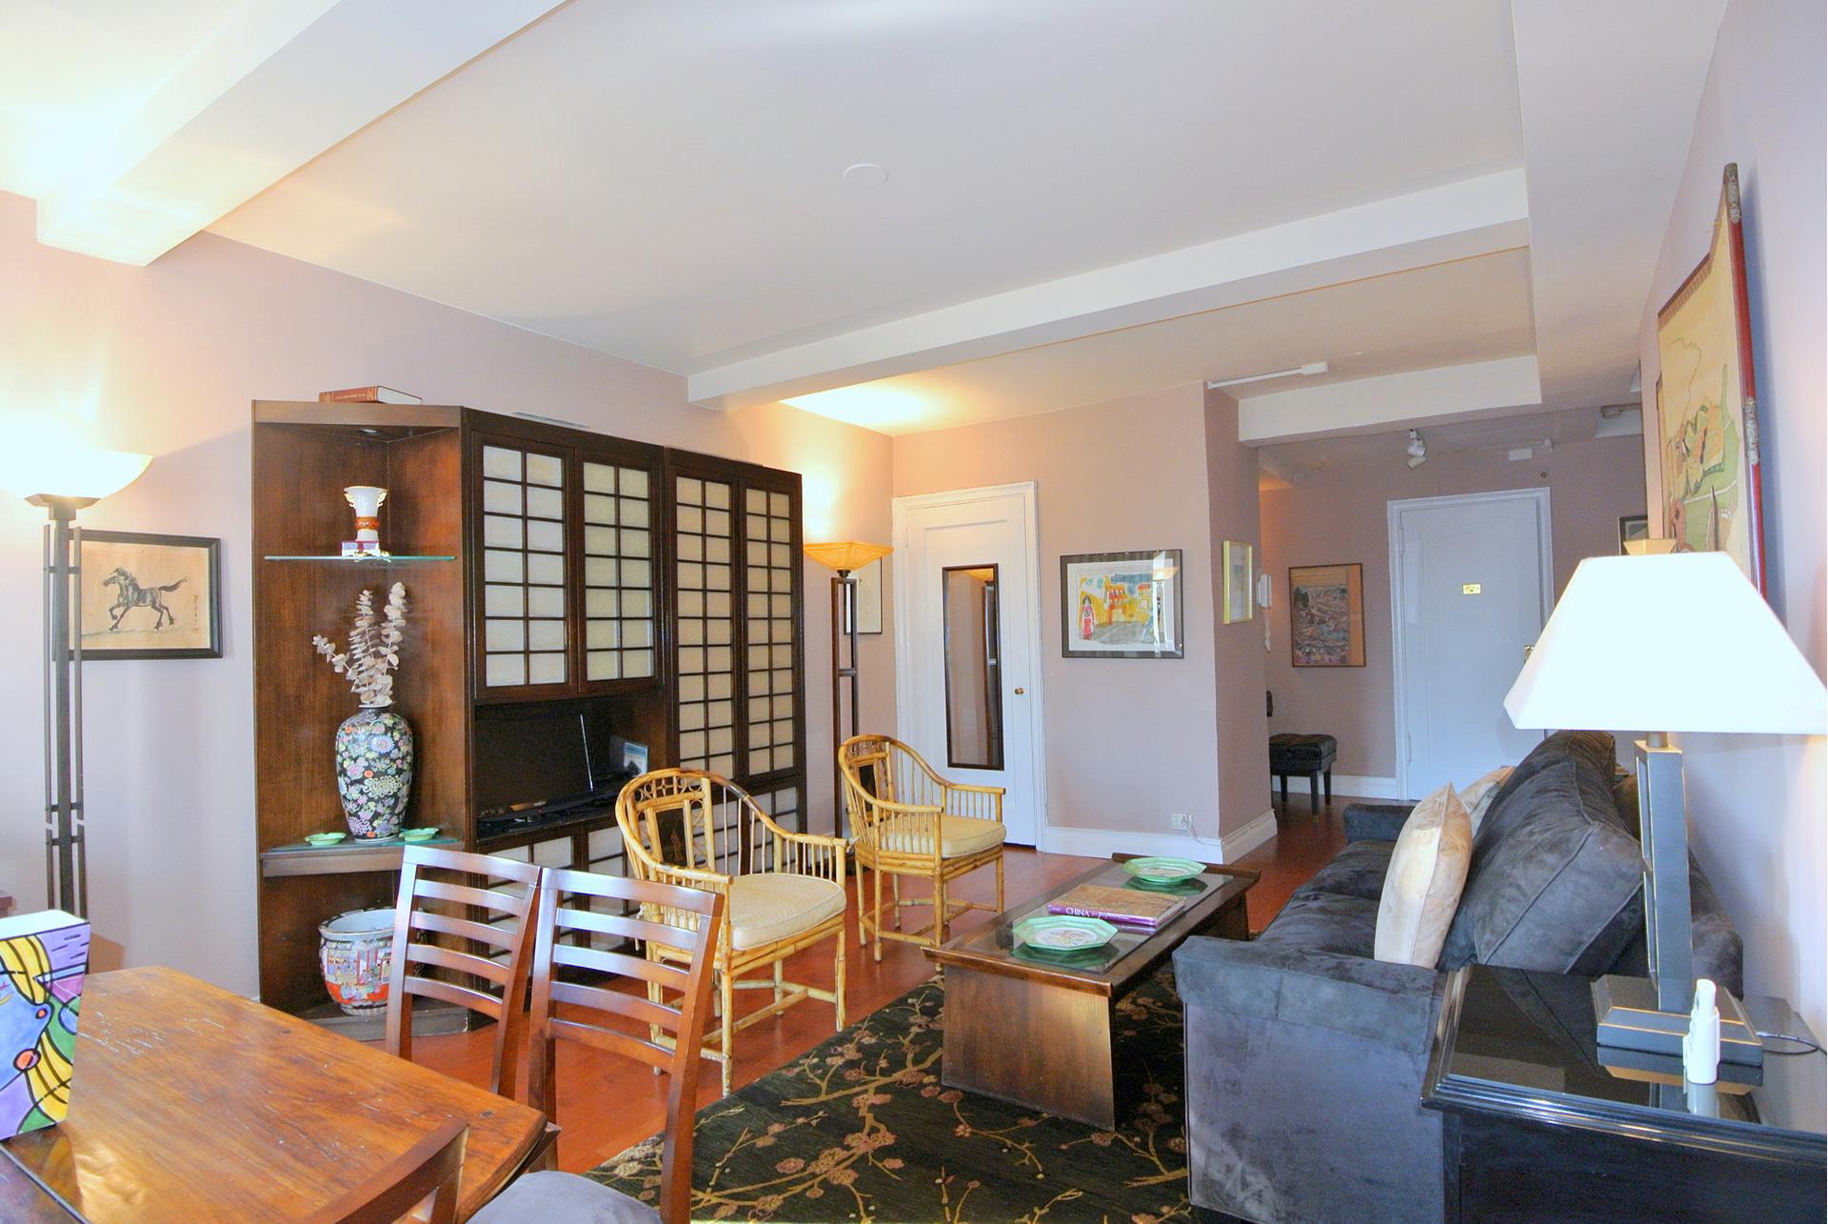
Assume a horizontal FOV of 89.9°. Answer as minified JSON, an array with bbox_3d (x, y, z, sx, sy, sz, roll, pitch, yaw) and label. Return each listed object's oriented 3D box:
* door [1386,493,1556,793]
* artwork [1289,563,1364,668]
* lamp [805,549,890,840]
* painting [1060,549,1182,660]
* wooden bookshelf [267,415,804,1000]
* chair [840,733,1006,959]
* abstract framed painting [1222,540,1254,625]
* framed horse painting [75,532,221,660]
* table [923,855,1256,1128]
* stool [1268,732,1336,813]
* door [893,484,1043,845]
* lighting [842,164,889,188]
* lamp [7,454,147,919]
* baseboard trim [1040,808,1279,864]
[{"bbox_3d":[3.875,0.268,6.364,0.963,2.167,0.092,-2,-1,35],"label":"door"},{"bbox_3d":[3.108,0.031,6.894,0.511,0.764,0.029,-2,-1,35],"label":"artwork"},{"bbox_3d":[-0.367,0.522,5.157,0.376,1.788,0.376,-2,-1,35],"label":"lamp"},{"bbox_3d":[1.161,-0.035,5.160,0.701,0.594,0.025,-3,-2,33],"label":"painting"},{"bbox_3d":[-1.305,0.365,3.700,0.409,2.078,2.201,-3,-2,33],"label":"wooden bookshelf"},{"bbox_3d":[0.027,0.948,3.784,0.588,0.837,0.538,-3,-2,35],"label":"chair"},{"bbox_3d":[1.914,-0.166,5.375,0.028,0.471,0.607,-3,-2,33],"label":"abstract framed painting"},{"bbox_3d":[-2.229,-0.044,2.651,0.025,0.366,0.389,-3,-2,33],"label":"framed horse painting"},{"bbox_3d":[0.637,1.123,2.926,0.565,0.385,1.286,-3,-2,36],"label":"table"},{"bbox_3d":[2.660,1.109,6.314,0.399,0.497,0.595,-3,-2,33],"label":"stool"},{"bbox_3d":[0.298,0.331,5.677,1.049,2.162,0.092,-2,-1,35],"label":"door"},{"bbox_3d":[-0.137,-1.245,2.614,0.127,0.024,0.127,-1,-1,0],"label":"lighting"},{"bbox_3d":[-2.141,0.497,2.300,0.352,1.801,0.352,-2,-1,35],"label":"lamp"},{"bbox_3d":[1.517,1.303,5.557,1.015,0.164,1.087,-2,-1,35],"label":"baseboard trim"}]

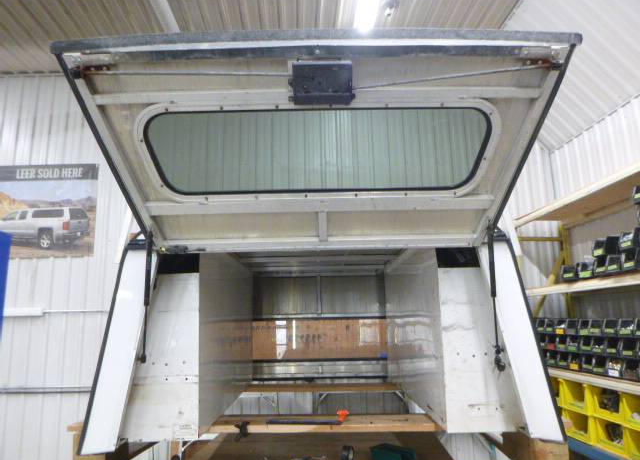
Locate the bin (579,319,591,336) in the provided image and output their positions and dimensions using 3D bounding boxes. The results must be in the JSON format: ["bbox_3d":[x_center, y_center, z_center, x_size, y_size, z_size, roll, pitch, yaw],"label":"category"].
[{"bbox_3d":[2.014,0.690,3.284,0.275,0.127,0.137,-1,-11,-3],"label":"bin"}]

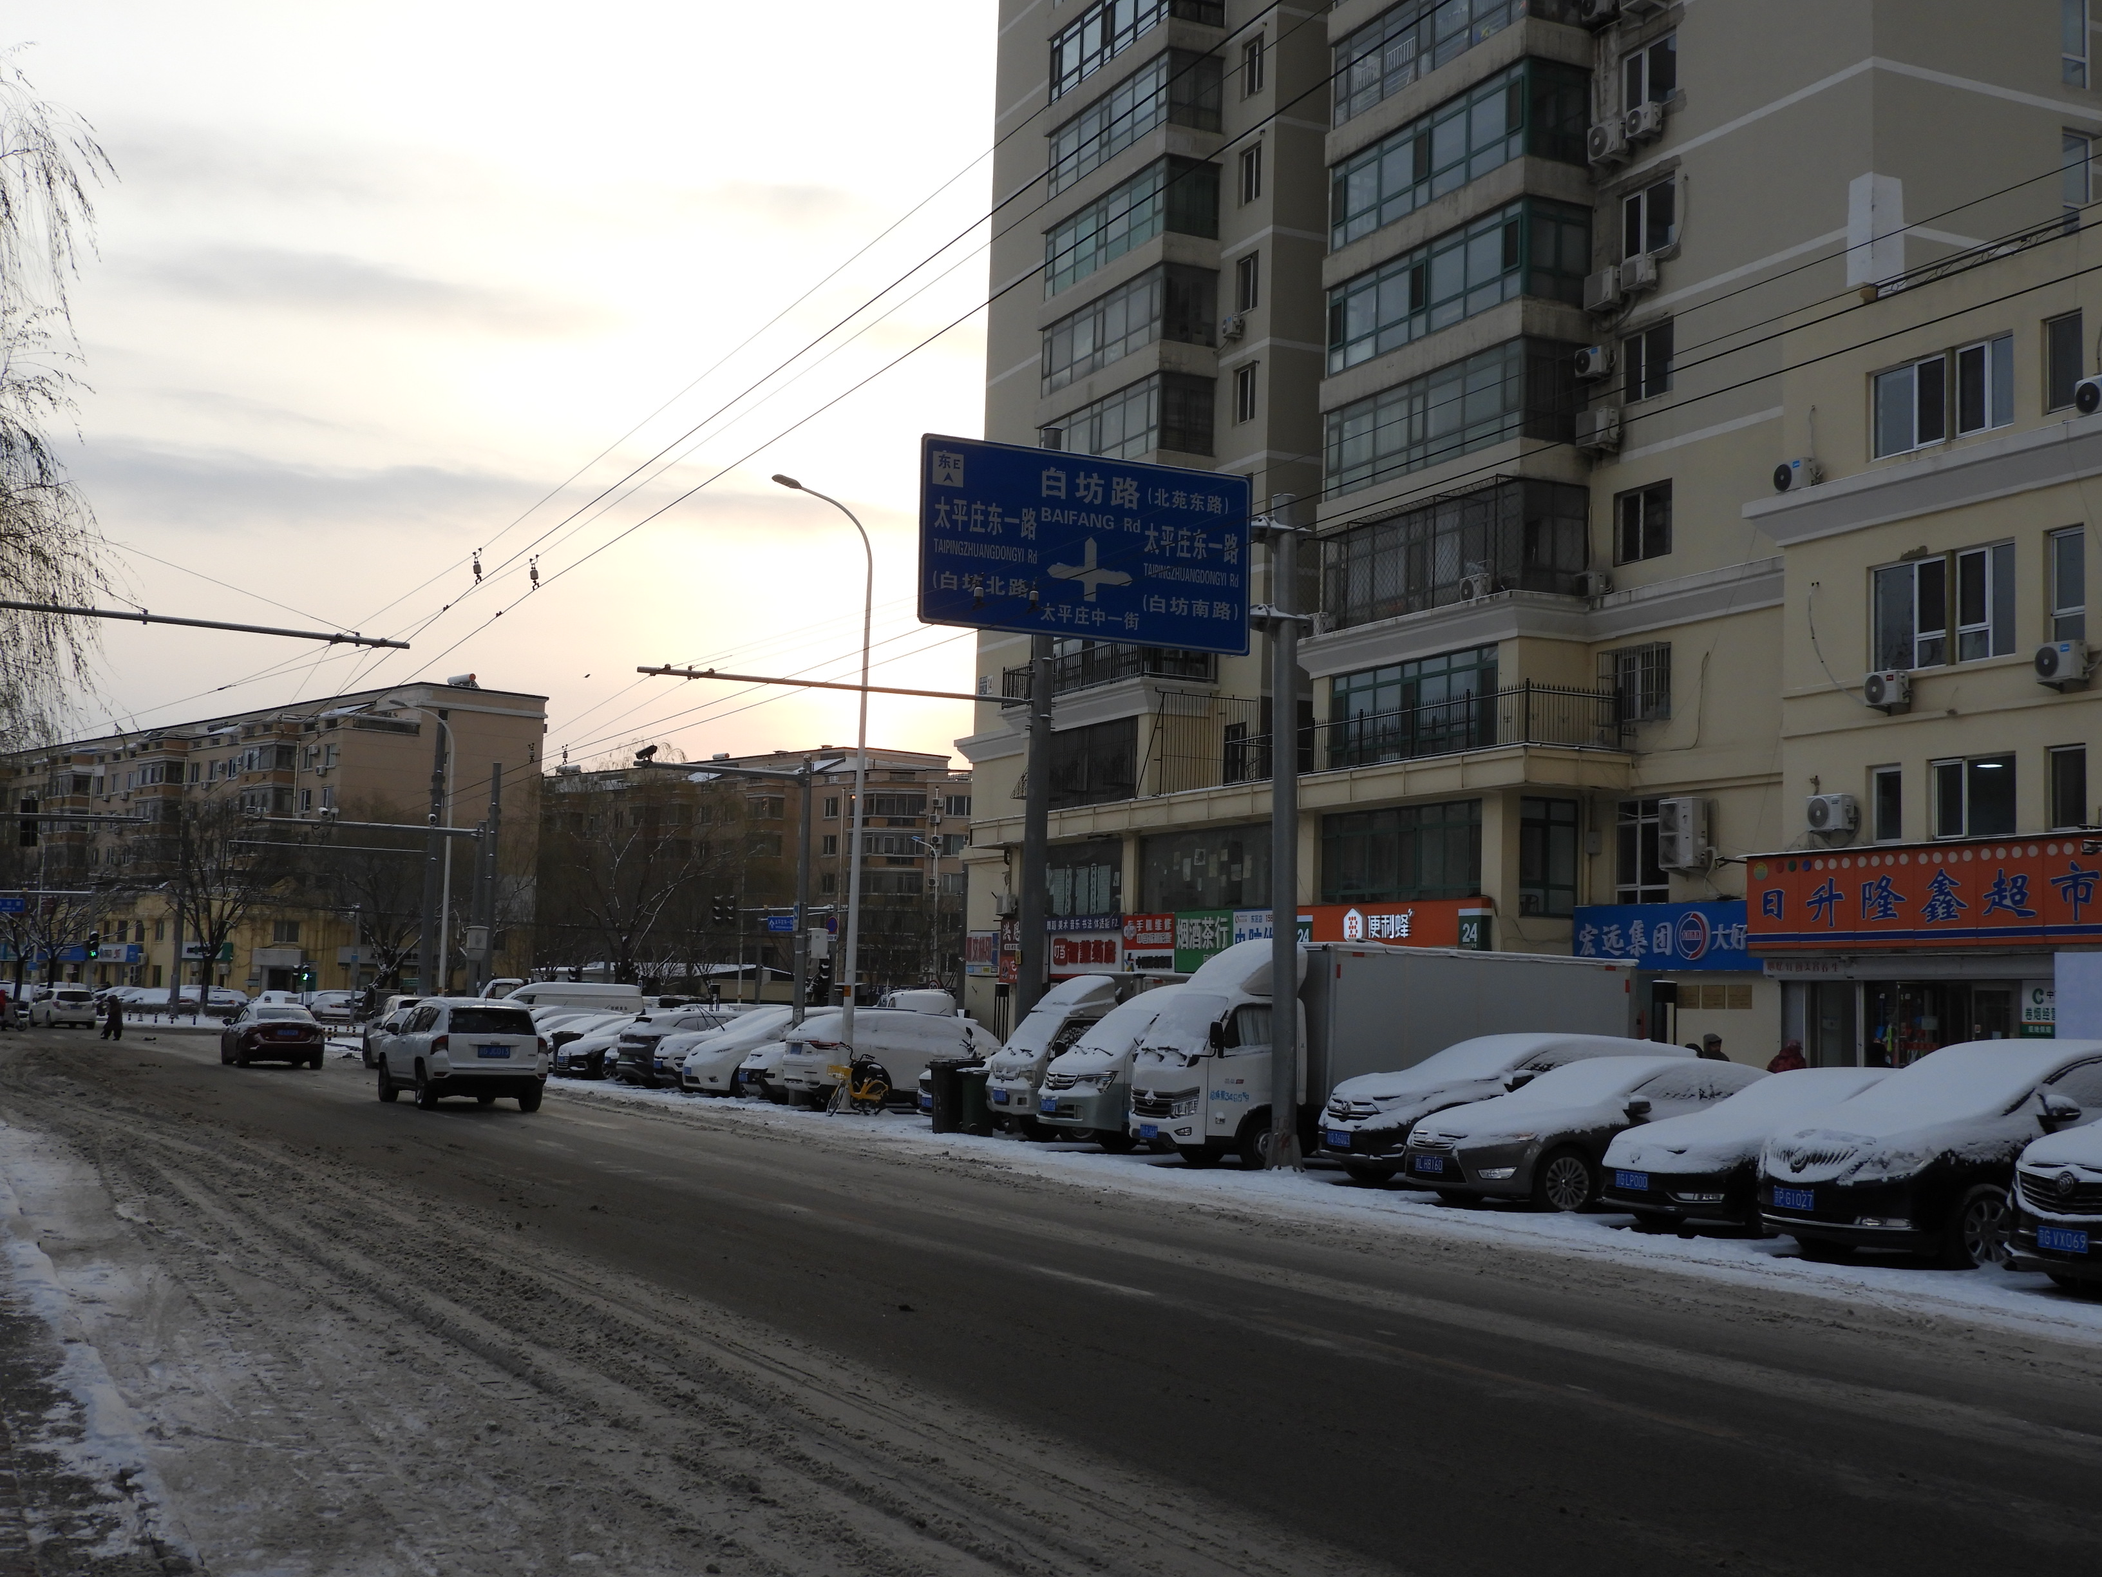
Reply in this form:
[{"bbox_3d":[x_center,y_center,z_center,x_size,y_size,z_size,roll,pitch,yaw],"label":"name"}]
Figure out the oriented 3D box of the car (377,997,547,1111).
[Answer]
[{"bbox_3d":[-9.201,4.032,37.536,1.820,1.680,4.460,4,-6,-25],"label":"car"}]

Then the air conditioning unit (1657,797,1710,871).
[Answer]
[{"bbox_3d":[11.337,0.809,43.500,0.370,1.240,0.920,4,-6,-25],"label":"air conditioning unit"}]

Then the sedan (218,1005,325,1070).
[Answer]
[{"bbox_3d":[-18.386,5.778,57.302,1.800,1.460,4.650,4,-6,-25],"label":"sedan"}]

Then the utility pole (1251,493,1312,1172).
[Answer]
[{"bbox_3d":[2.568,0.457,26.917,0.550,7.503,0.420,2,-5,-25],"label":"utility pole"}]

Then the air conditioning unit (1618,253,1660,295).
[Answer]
[{"bbox_3d":[11.055,-9.632,45.624,0.280,0.550,0.740,4,-6,-25],"label":"air conditioning unit"}]

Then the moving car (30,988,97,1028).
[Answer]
[{"bbox_3d":[-41.018,9.101,100.865,1.800,1.660,4.500,5,-6,-32],"label":"moving car"}]

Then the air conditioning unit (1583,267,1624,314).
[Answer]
[{"bbox_3d":[10.624,-9.582,46.700,0.310,0.640,0.830,4,-6,-25],"label":"air conditioning unit"}]

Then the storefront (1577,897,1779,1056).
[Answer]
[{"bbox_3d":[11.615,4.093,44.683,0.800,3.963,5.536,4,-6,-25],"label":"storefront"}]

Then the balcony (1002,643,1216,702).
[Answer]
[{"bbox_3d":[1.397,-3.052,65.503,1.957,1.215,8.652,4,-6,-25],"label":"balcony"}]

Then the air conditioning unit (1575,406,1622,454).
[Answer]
[{"bbox_3d":[10.485,-6.821,46.252,0.340,0.700,0.950,4,-6,-25],"label":"air conditioning unit"}]

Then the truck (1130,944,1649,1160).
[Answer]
[{"bbox_3d":[3.875,3.192,28.780,5.970,2.630,1.950,4,-6,-25],"label":"truck"}]

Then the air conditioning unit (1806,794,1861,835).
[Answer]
[{"bbox_3d":[12.242,0.404,38.077,0.300,0.550,0.770,4,-6,-25],"label":"air conditioning unit"}]

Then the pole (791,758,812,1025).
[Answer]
[{"bbox_3d":[-4.295,2.439,42.048,0.250,6.041,0.250,4,-6,-25],"label":"pole"}]

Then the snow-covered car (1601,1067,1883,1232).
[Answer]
[{"bbox_3d":[7.023,3.183,21.214,4.850,1.500,1.840,4,-6,-25],"label":"snow-covered car"}]

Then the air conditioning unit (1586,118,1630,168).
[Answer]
[{"bbox_3d":[11.098,-12.805,48.220,0.330,0.637,0.924,4,-6,-25],"label":"air conditioning unit"}]

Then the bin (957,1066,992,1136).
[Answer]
[{"bbox_3d":[-1.066,4.371,34.058,0.530,0.930,0.480,4,-6,-25],"label":"bin"}]

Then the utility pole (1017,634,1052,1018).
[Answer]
[{"bbox_3d":[-0.153,-0.146,33.579,0.380,9.832,0.380,4,-5,-25],"label":"utility pole"}]

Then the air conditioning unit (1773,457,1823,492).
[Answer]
[{"bbox_3d":[12.152,-5.078,39.610,0.280,0.510,0.710,4,-6,-25],"label":"air conditioning unit"}]

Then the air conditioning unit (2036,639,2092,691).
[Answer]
[{"bbox_3d":[13.675,-1.674,32.756,0.290,0.534,0.697,4,-6,-25],"label":"air conditioning unit"}]

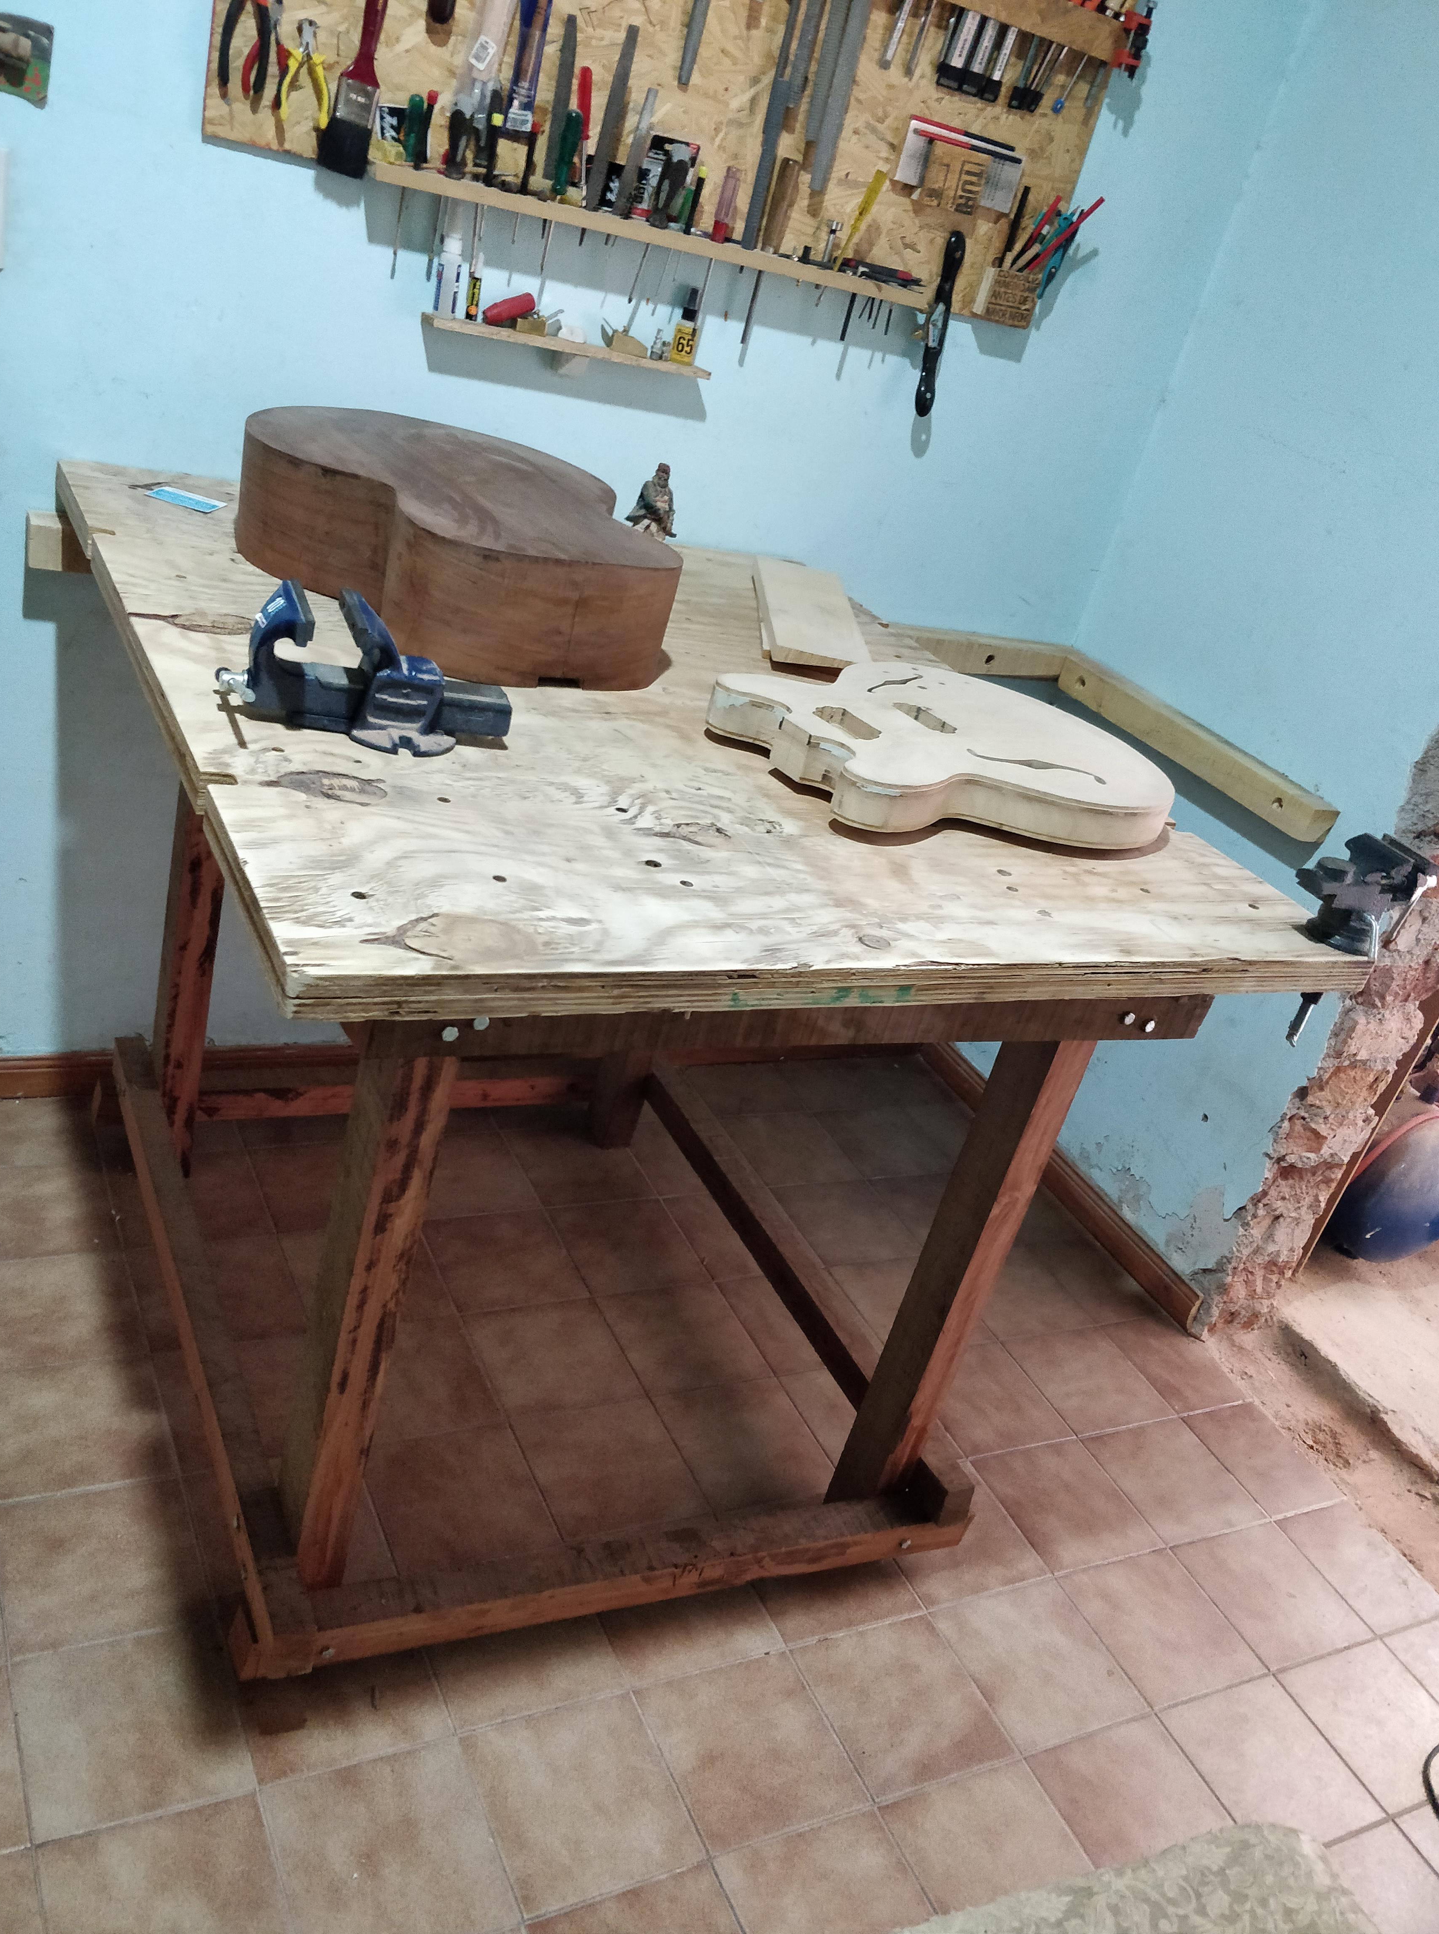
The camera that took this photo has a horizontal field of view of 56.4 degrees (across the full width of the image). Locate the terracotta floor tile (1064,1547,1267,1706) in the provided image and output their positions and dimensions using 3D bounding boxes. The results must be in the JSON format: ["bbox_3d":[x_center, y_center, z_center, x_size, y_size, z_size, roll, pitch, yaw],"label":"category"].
[{"bbox_3d":[0.617,0.924,1.877,0.203,0.010,0.193,-2,35,-29],"label":"terracotta floor tile"}]

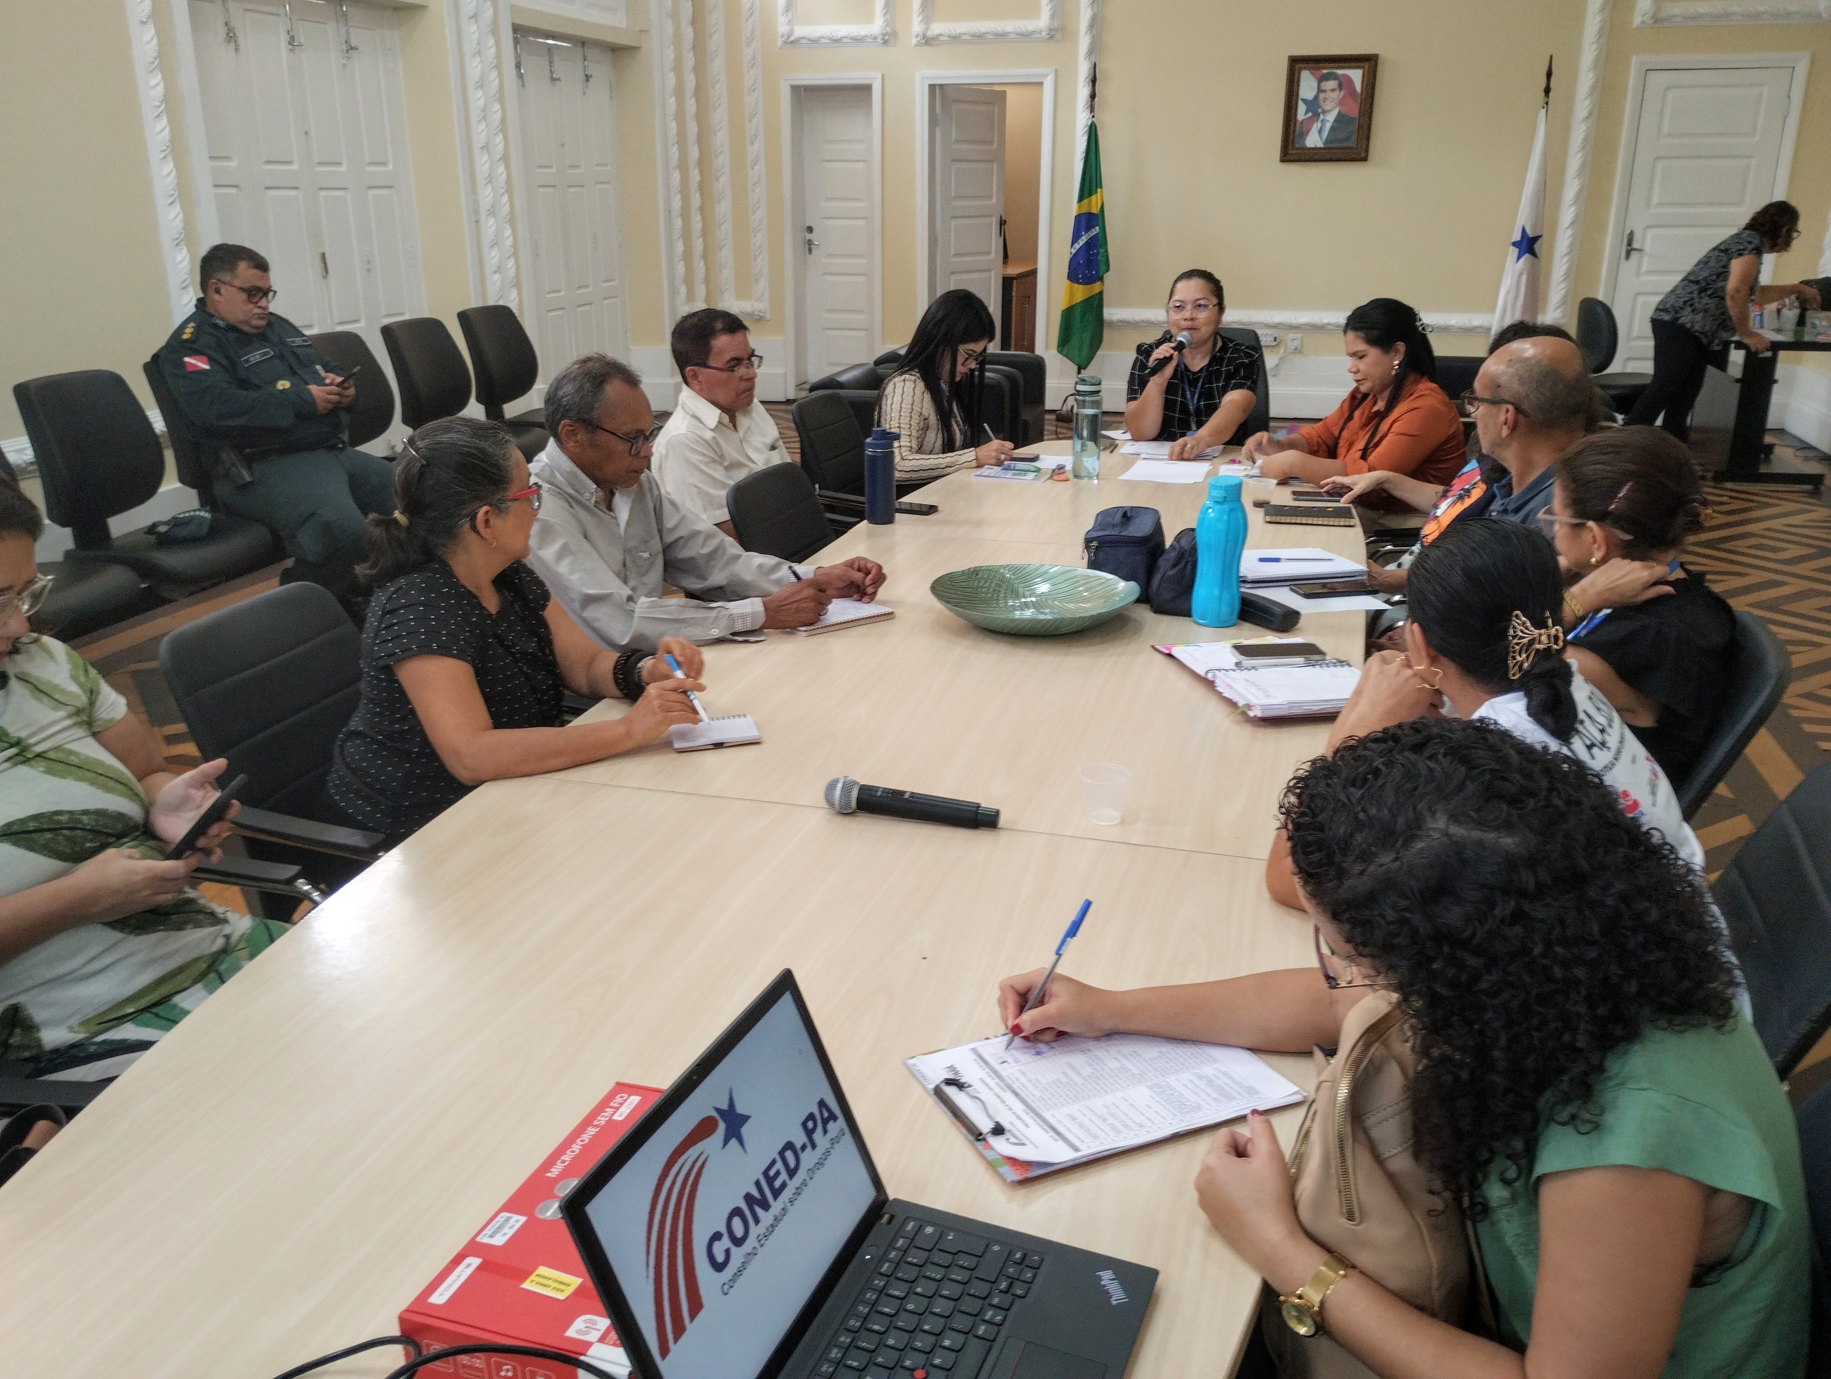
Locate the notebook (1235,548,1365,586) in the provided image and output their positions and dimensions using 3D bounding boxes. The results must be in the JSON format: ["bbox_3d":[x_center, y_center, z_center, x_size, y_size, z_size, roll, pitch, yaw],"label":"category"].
[{"bbox_3d":[0.822,-0.270,3.301,0.282,0.024,0.212,-5,19,-13],"label":"notebook"}]

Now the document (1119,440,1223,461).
[{"bbox_3d":[0.810,-0.750,4.661,0.310,0.006,0.260,4,19,11],"label":"document"}]

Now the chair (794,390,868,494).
[{"bbox_3d":[-0.030,-0.396,4.519,0.620,0.930,0.580,7,20,20],"label":"chair"}]

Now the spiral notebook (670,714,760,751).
[{"bbox_3d":[-0.305,0.068,2.245,0.128,0.010,0.112,-5,19,-15],"label":"spiral notebook"}]

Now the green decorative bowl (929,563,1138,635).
[{"bbox_3d":[0.226,-0.166,2.925,0.410,0.068,0.390,0,19,0],"label":"green decorative bowl"}]

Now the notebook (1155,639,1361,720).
[{"bbox_3d":[0.631,-0.034,2.600,0.282,0.028,0.413,-3,19,-9],"label":"notebook"}]

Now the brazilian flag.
[{"bbox_3d":[1.103,-2.909,9.787,0.350,1.593,0.230,4,19,11],"label":"brazilian flag"}]

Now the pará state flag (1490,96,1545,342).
[{"bbox_3d":[3.783,-2.781,9.249,0.320,1.623,0.230,4,19,11],"label":"pará state flag"}]

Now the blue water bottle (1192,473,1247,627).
[{"bbox_3d":[0.577,-0.261,2.808,0.097,0.276,0.097,0,19,0],"label":"blue water bottle"}]

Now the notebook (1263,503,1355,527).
[{"bbox_3d":[0.985,-0.435,3.729,0.217,0.020,0.155,3,19,8],"label":"notebook"}]

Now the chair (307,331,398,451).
[{"bbox_3d":[-2.000,-0.866,5.817,0.620,0.970,0.500,4,20,12],"label":"chair"}]

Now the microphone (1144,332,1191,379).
[{"bbox_3d":[0.828,-1.095,4.873,0.245,0.053,0.053,-46,18,-31],"label":"microphone"}]

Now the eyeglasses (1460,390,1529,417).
[{"bbox_3d":[1.253,-0.610,3.122,0.145,0.050,0.145,-17,26,-41],"label":"eyeglasses"}]

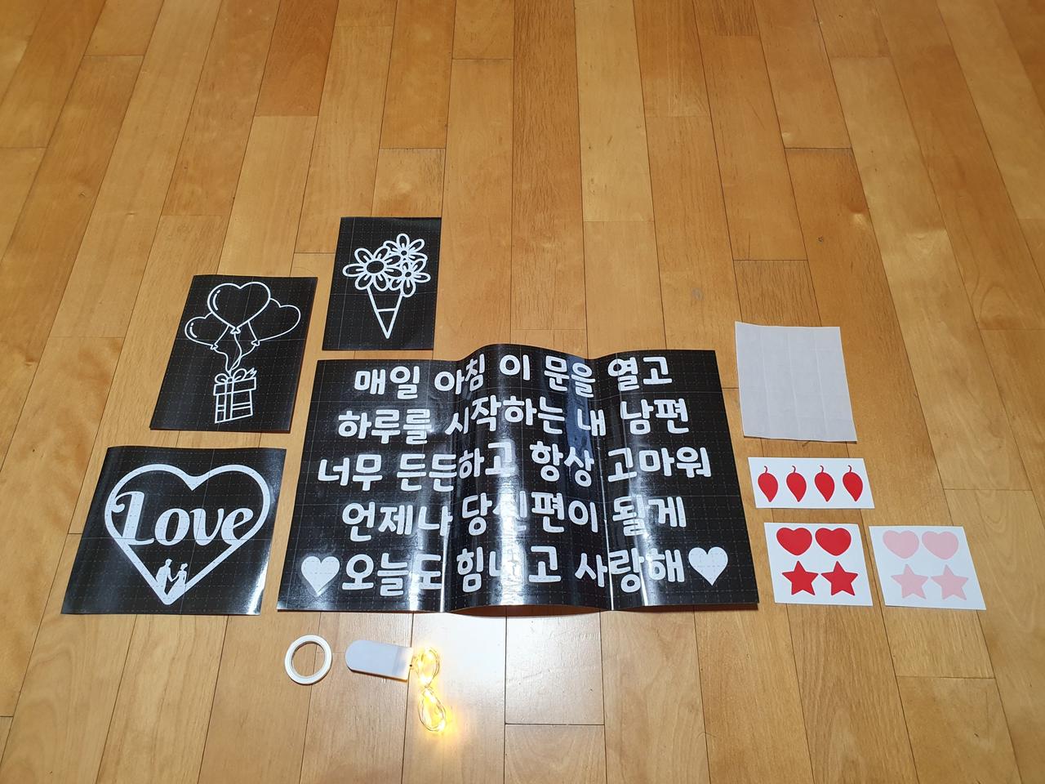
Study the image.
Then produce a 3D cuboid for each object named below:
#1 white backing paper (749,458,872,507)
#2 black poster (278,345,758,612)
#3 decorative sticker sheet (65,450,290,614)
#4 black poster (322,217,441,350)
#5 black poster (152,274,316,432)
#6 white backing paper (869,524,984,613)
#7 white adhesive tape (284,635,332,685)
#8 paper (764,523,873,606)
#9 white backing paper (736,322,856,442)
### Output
[{"bbox_3d":[0.249,0.078,0.678,0.100,0.004,0.046,0,62,1],"label":"white backing paper"},{"bbox_3d":[-0.006,0.067,0.675,0.377,0.028,0.233,0,62,1],"label":"black poster"},{"bbox_3d":[-0.290,0.115,0.664,0.161,0.010,0.146,0,62,1],"label":"decorative sticker sheet"},{"bbox_3d":[-0.138,-0.112,0.785,0.106,0.007,0.163,0,62,1],"label":"black poster"},{"bbox_3d":[-0.270,-0.040,0.749,0.126,0.008,0.172,1,62,2],"label":"black poster"},{"bbox_3d":[0.330,0.142,0.642,0.078,0.004,0.068,0,62,1],"label":"white backing paper"},{"bbox_3d":[-0.167,0.209,0.614,0.038,0.005,0.038,0,62,1],"label":"white adhesive tape"},{"bbox_3d":[0.242,0.141,0.644,0.077,0.004,0.067,1,62,1],"label":"paper"},{"bbox_3d":[0.250,-0.011,0.724,0.098,0.009,0.121,3,62,2],"label":"white backing paper"}]

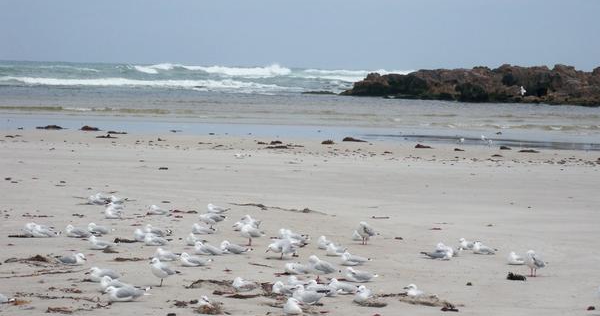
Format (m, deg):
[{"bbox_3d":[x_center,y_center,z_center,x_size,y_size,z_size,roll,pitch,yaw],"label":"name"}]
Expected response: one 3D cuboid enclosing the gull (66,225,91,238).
[{"bbox_3d":[-2.860,0.950,23.603,0.360,0.169,0.140,0,3,-22],"label":"gull"}]

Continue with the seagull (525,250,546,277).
[{"bbox_3d":[2.641,1.176,20.238,0.340,0.290,0.145,-1,4,-45],"label":"seagull"}]

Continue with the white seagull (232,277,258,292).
[{"bbox_3d":[-0.527,1.247,17.938,0.340,0.155,0.140,0,3,-32],"label":"white seagull"}]

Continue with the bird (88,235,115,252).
[{"bbox_3d":[-2.040,0.876,18.938,0.350,0.150,0.130,0,3,-31],"label":"bird"}]

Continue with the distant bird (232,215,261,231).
[{"bbox_3d":[-0.630,0.763,21.521,0.360,0.190,0.140,0,3,-27],"label":"distant bird"}]

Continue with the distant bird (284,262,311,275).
[{"bbox_3d":[-0.012,1.021,16.882,0.370,0.135,0.135,0,3,-28],"label":"distant bird"}]

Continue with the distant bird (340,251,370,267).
[{"bbox_3d":[0.546,0.989,17.843,0.380,0.140,0.135,0,3,-28],"label":"distant bird"}]

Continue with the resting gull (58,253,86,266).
[{"bbox_3d":[-2.534,1.128,20.229,0.360,0.150,0.140,2,3,11],"label":"resting gull"}]

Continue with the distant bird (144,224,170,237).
[{"bbox_3d":[-1.859,0.953,23.885,0.360,0.173,0.140,0,3,-22],"label":"distant bird"}]

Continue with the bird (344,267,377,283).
[{"bbox_3d":[0.573,1.072,16.752,0.350,0.140,0.130,1,3,-20],"label":"bird"}]

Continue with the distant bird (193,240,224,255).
[{"bbox_3d":[-0.919,0.919,18.509,0.380,0.140,0.135,1,3,-8],"label":"distant bird"}]

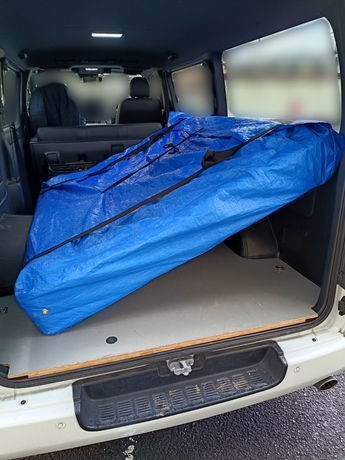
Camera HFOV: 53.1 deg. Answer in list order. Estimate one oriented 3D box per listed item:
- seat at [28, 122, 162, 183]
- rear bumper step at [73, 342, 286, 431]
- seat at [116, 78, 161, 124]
[{"bbox_3d":[-0.732,-0.745,3.559,1.250,0.640,0.450,-6,21,-14],"label":"seat"},{"bbox_3d":[0.060,0.538,1.221,0.780,0.110,0.150,-6,21,-14],"label":"rear bumper step"},{"bbox_3d":[-0.431,-1.329,4.249,0.520,1.000,0.700,-6,21,-14],"label":"seat"}]

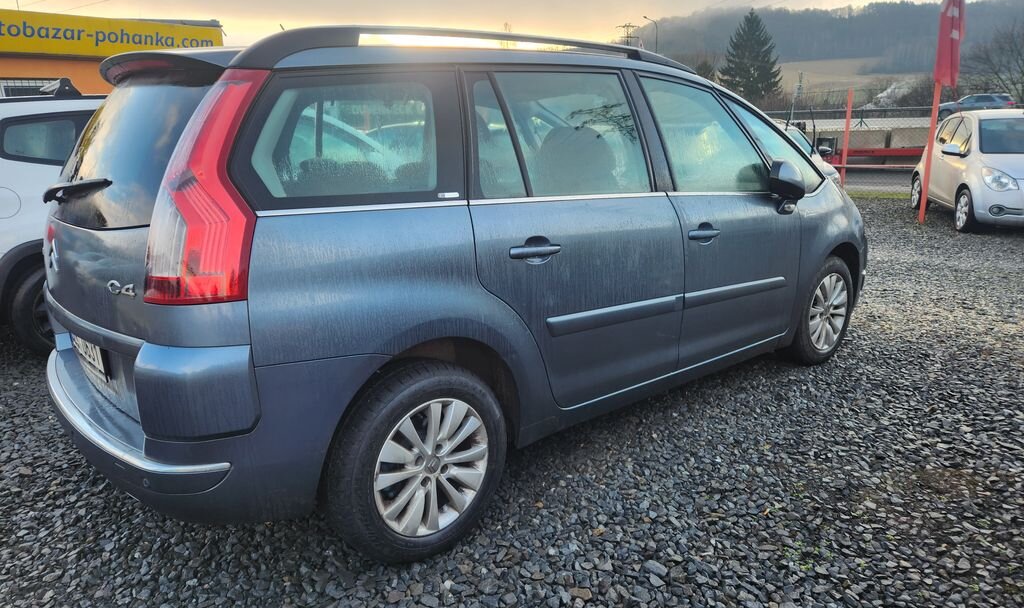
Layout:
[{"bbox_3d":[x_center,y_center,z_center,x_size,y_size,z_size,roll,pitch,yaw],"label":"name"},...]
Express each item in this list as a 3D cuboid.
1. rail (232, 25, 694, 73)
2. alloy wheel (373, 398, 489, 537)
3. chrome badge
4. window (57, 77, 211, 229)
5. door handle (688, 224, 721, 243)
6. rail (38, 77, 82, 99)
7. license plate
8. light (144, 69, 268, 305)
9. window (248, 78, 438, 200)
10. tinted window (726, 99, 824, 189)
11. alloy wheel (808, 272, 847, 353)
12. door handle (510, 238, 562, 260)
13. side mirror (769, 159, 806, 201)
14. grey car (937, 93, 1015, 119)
[{"bbox_3d":[0.040,-0.878,2.429,2.070,0.165,0.100,-13,17,-38],"label":"rail"},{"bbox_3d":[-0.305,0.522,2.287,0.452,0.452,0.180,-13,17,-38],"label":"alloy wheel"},{"bbox_3d":[-1.119,-0.046,1.947,0.115,0.042,0.012,4,15,25],"label":"chrome badge"},{"bbox_3d":[-1.348,-0.484,2.216,0.160,0.440,1.260,20,-4,-42],"label":"window"},{"bbox_3d":[0.830,-0.308,2.948,0.230,0.062,0.055,-13,17,-38],"label":"door handle"},{"bbox_3d":[-3.021,-1.392,4.499,0.130,0.110,1.090,-13,17,-38],"label":"rail"},{"bbox_3d":[-1.429,0.127,2.276,0.020,0.110,0.520,-13,17,-38],"label":"license plate"},{"bbox_3d":[-0.805,-0.302,1.789,0.330,0.600,0.330,-13,17,-38],"label":"light"},{"bbox_3d":[-0.474,-0.473,1.956,0.600,0.340,0.040,-13,2,-36],"label":"window"},{"bbox_3d":[1.320,-0.795,3.445,0.870,0.480,0.050,-13,3,-38],"label":"tinted window"},{"bbox_3d":[1.778,0.042,3.985,0.452,0.452,0.170,-13,17,-38],"label":"alloy wheel"},{"bbox_3d":[0.080,-0.186,2.328,0.230,0.062,0.055,-13,17,-38],"label":"door handle"},{"bbox_3d":[1.333,-0.595,3.277,0.130,0.180,0.230,4,15,24],"label":"side mirror"},{"bbox_3d":[31.404,-13.332,46.000,4.600,1.700,1.870,14,21,43],"label":"grey car"}]

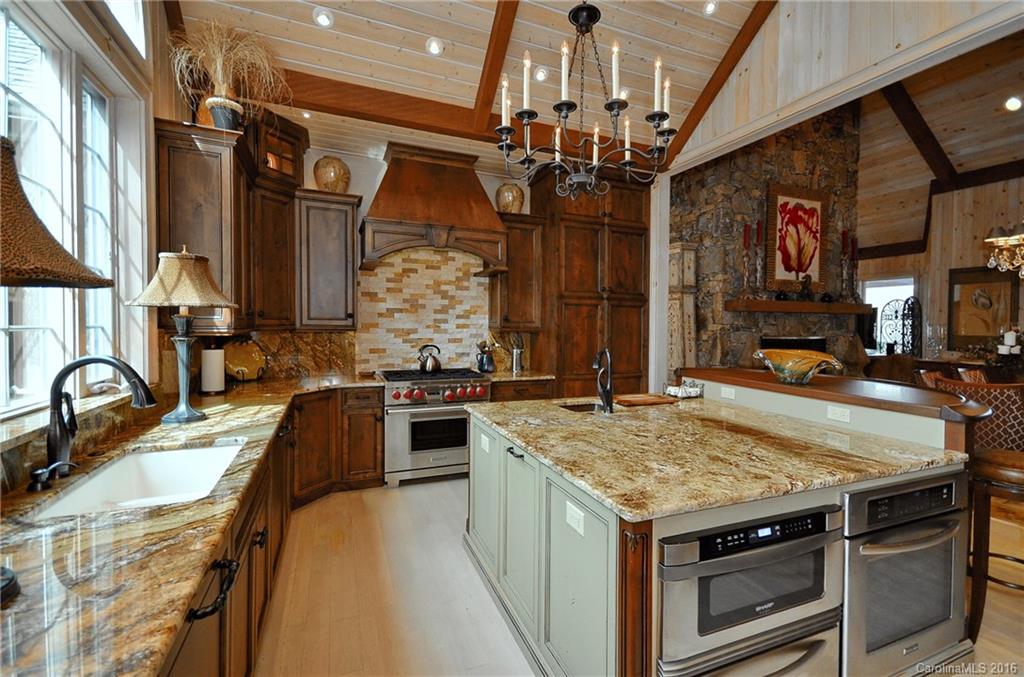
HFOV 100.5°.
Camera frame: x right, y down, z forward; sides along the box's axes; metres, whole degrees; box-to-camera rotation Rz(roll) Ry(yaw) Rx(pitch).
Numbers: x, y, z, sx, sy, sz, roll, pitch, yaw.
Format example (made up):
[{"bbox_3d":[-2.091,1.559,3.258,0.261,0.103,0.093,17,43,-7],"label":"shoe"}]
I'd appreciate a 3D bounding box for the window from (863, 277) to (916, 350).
[{"bbox_3d":[5.232,-0.286,5.913,0.100,1.060,0.660,0,2,-23],"label":"window"}]

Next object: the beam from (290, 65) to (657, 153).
[{"bbox_3d":[-0.268,-1.812,3.625,3.920,0.220,0.140,0,2,-23],"label":"beam"}]

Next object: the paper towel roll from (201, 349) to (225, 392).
[{"bbox_3d":[-2.042,0.229,2.904,0.126,0.284,0.126,0,2,-21],"label":"paper towel roll"}]

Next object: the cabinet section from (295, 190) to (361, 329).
[{"bbox_3d":[-1.653,-0.675,3.876,0.530,1.190,0.370,0,2,-22],"label":"cabinet section"}]

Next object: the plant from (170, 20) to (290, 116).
[{"bbox_3d":[-1.731,-1.631,2.627,0.600,0.560,0.520,0,2,-23],"label":"plant"}]

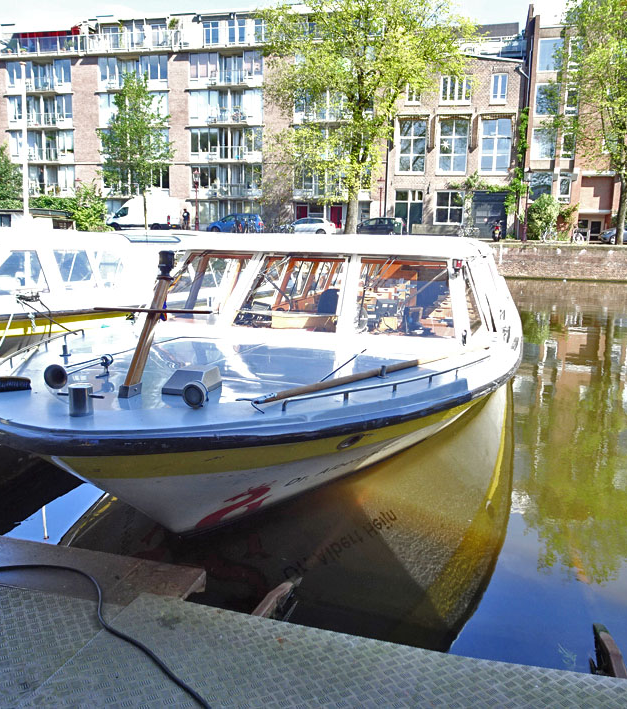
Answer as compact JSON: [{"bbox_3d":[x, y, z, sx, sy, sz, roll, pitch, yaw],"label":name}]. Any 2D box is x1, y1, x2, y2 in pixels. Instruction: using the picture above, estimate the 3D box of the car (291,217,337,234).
[{"bbox_3d":[-0.355,-8.907,46.484,4.200,1.450,1.760,3,11,13],"label":"car"}]

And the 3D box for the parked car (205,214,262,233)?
[{"bbox_3d":[-5.695,-9.457,47.846,4.050,1.540,1.750,3,11,13],"label":"parked car"}]

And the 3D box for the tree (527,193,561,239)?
[{"bbox_3d":[15.864,-9.460,45.200,2.400,3.200,2.200,3,11,13],"label":"tree"}]

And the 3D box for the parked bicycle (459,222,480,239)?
[{"bbox_3d":[11.200,-8.849,47.200,1.750,1.080,0.600,3,11,13],"label":"parked bicycle"}]

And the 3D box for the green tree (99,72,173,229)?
[{"bbox_3d":[-11.616,-13.269,44.000,4.800,10.300,4.800,3,11,13],"label":"green tree"}]

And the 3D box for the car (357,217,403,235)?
[{"bbox_3d":[4.420,-8.637,45.255,4.100,1.480,1.740,3,11,13],"label":"car"}]

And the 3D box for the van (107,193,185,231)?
[{"bbox_3d":[-13.004,-10.811,50.274,5.500,2.700,2.050,3,11,13],"label":"van"}]

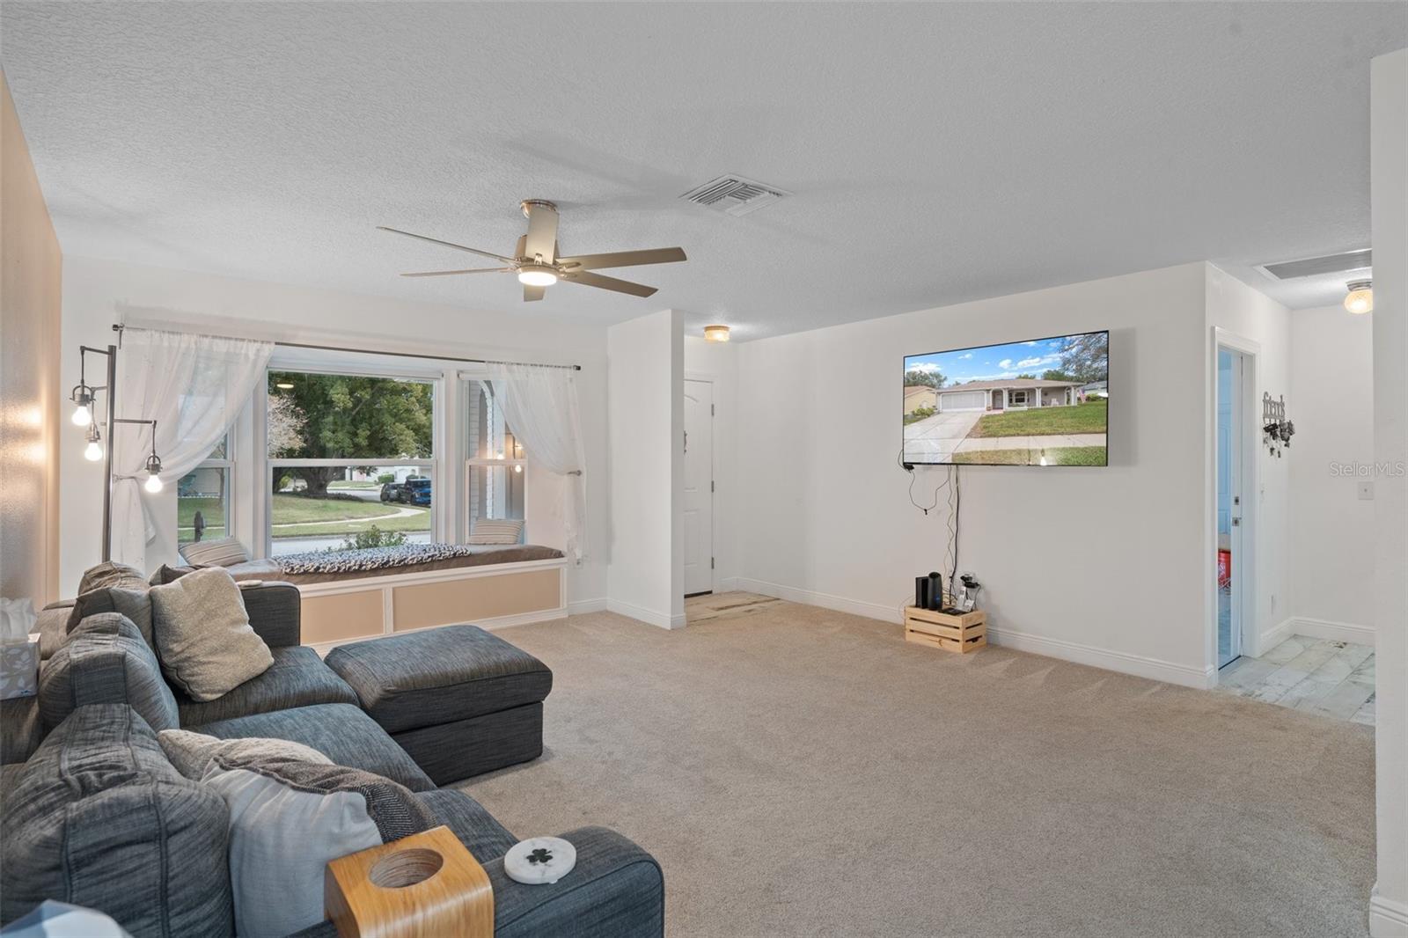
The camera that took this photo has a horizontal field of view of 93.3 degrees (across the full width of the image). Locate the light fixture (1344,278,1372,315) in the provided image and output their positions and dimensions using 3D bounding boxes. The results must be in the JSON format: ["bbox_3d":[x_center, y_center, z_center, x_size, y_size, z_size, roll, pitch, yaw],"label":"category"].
[{"bbox_3d":[4.195,-1.096,4.235,0.170,0.185,0.170,-1,1,-38],"label":"light fixture"}]

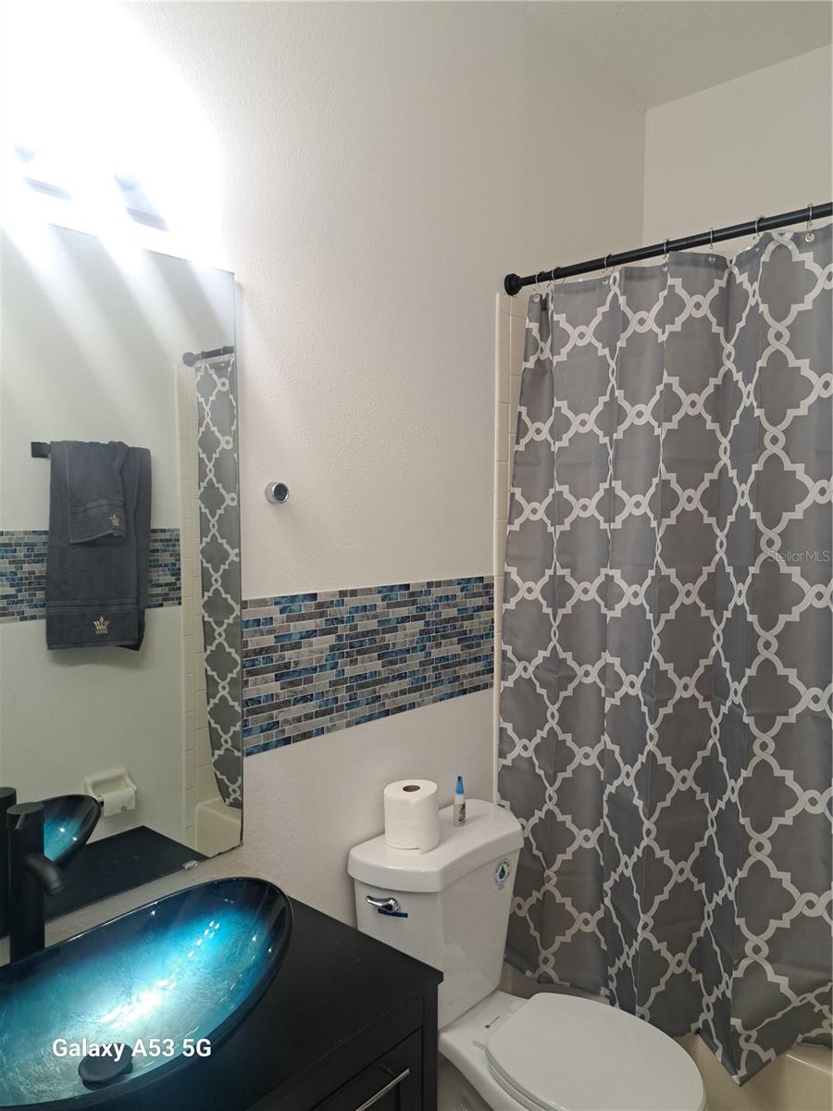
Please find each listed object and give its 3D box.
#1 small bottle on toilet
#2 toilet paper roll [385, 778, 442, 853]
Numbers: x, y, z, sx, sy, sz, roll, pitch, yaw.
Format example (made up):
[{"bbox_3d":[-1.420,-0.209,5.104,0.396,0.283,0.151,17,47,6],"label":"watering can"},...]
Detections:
[{"bbox_3d":[0.099,0.551,1.734,0.026,0.110,0.026,0,3,0],"label":"small bottle on toilet"},{"bbox_3d":[-0.009,0.556,1.656,0.115,0.109,0.115,0,3,0],"label":"toilet paper roll"}]

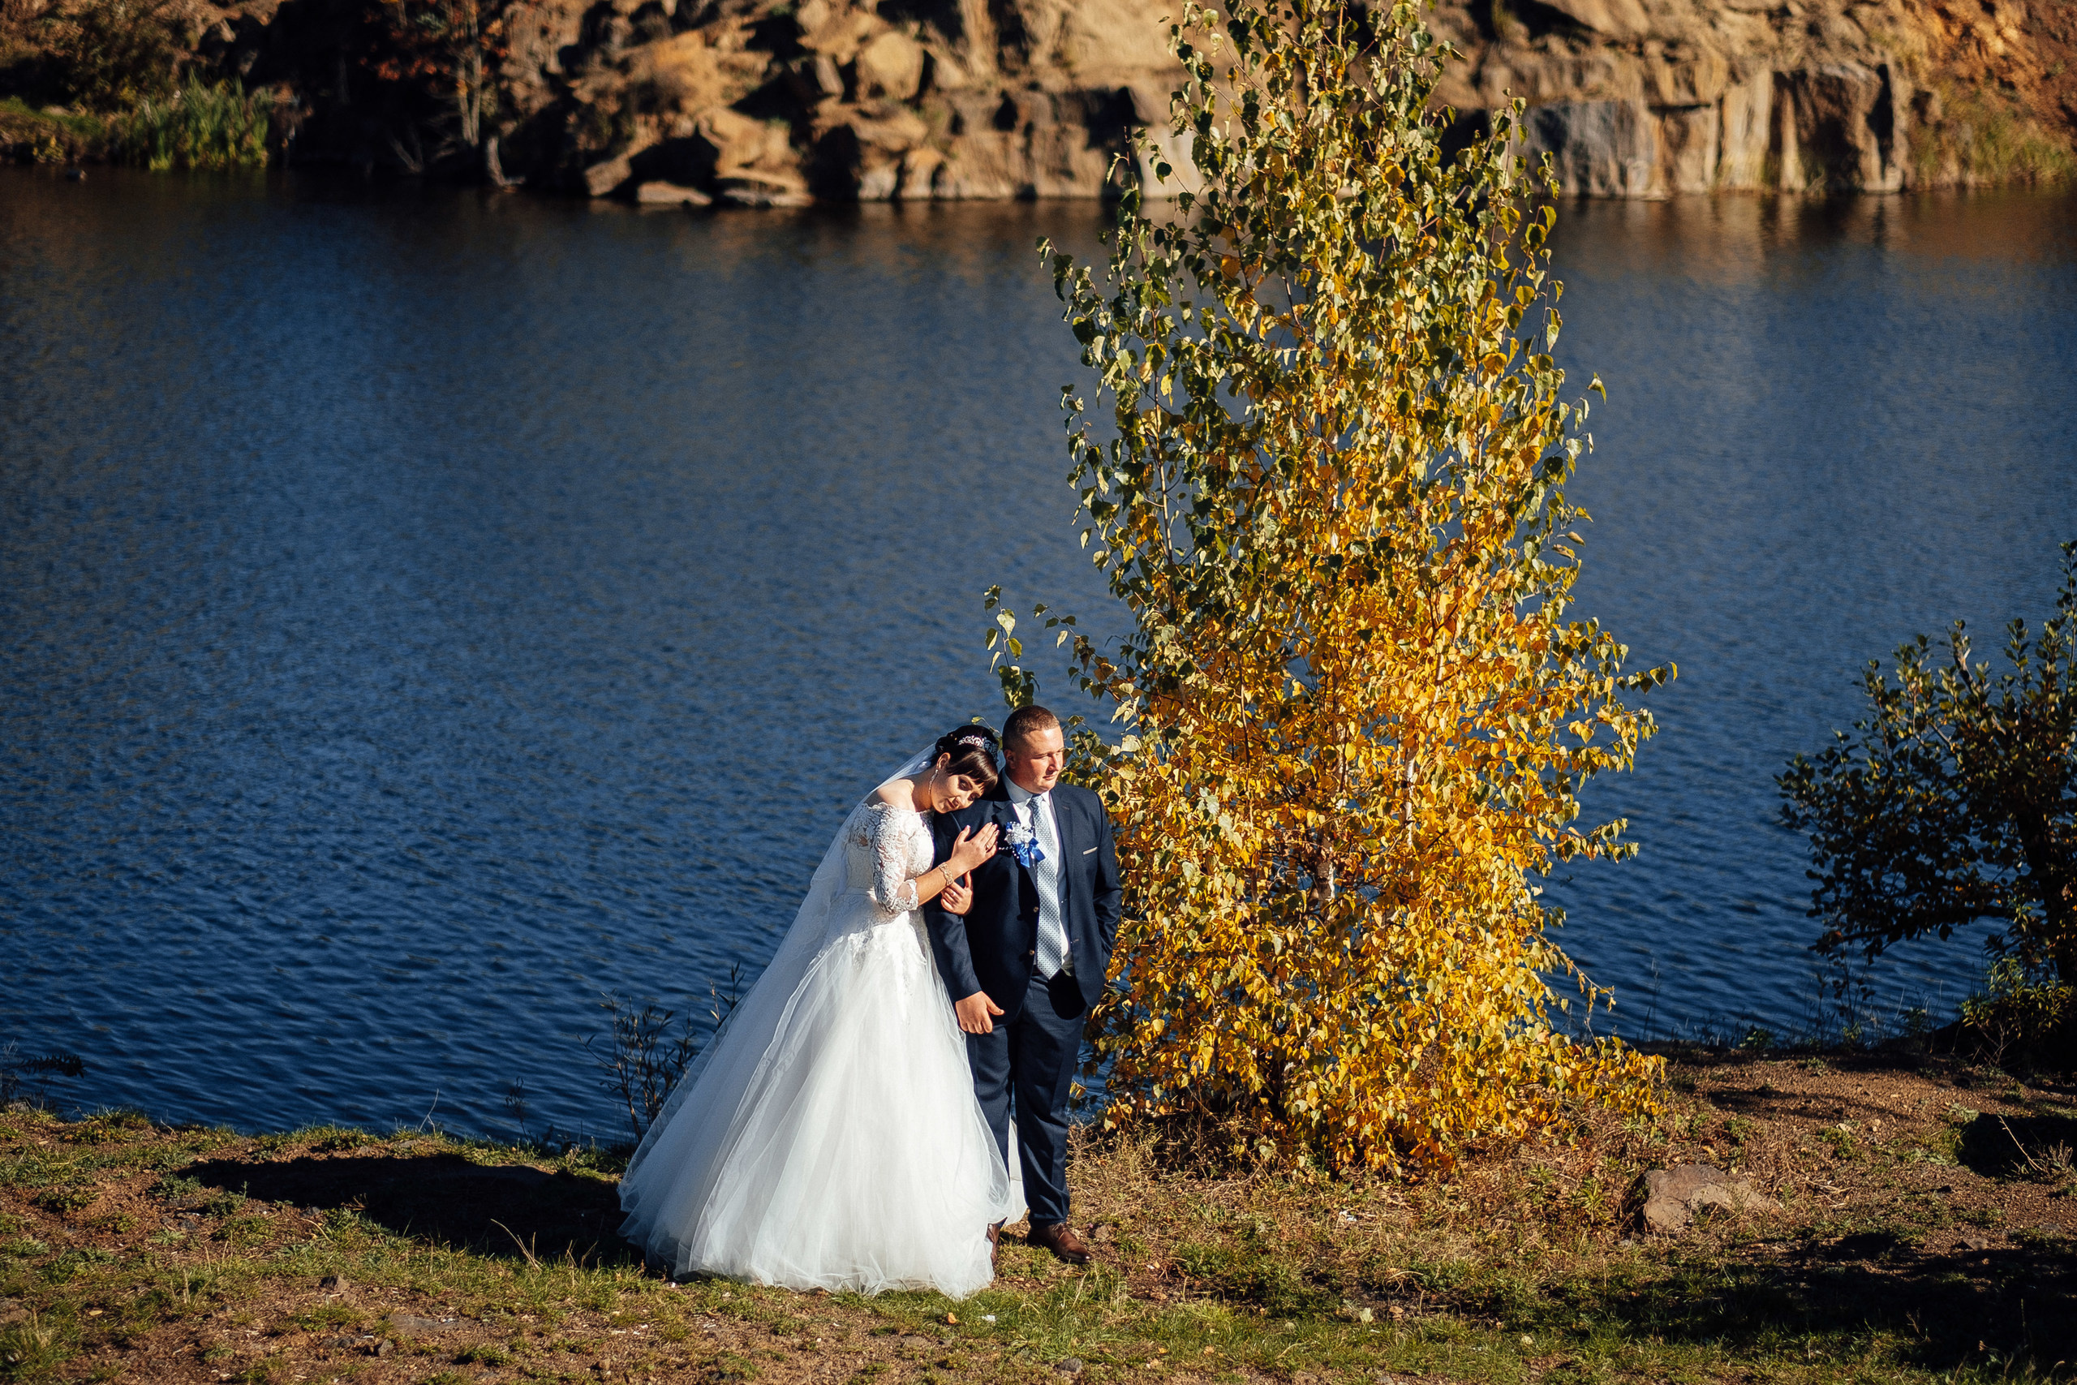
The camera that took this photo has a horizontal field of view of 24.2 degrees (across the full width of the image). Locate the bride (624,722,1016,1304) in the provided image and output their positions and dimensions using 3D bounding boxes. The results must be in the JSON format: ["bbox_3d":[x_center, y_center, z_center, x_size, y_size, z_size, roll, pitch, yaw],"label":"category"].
[{"bbox_3d":[-0.698,0.942,15.349,1.150,1.670,1.300,-10,15,-41],"label":"bride"}]

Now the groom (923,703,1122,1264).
[{"bbox_3d":[-0.034,0.906,15.272,0.600,1.770,0.400,-5,12,-25],"label":"groom"}]

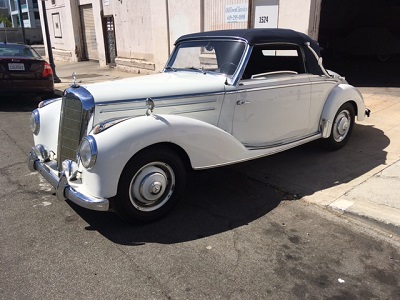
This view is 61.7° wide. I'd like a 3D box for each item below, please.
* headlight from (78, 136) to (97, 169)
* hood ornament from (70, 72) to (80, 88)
[{"bbox_3d":[-0.776,0.019,2.374,0.085,0.238,0.235,-16,23,-37],"label":"headlight"},{"bbox_3d":[-1.063,-0.587,2.843,0.070,0.130,0.075,-16,23,-37],"label":"hood ornament"}]

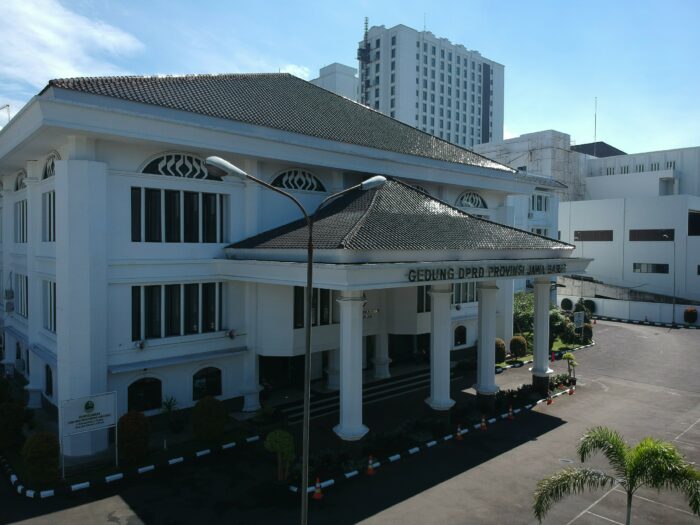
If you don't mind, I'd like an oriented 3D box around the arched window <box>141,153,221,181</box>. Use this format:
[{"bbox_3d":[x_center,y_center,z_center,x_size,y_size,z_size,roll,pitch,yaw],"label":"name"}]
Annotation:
[{"bbox_3d":[-7.559,-4.430,23.193,4.000,1.150,0.300,-1,2,-42],"label":"arched window"}]

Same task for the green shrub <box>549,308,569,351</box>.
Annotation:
[{"bbox_3d":[18.186,5.793,44.023,2.000,3.500,2.000,-1,2,-42],"label":"green shrub"}]

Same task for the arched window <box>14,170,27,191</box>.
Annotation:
[{"bbox_3d":[-19.991,-5.129,30.861,0.300,1.200,4.800,-1,2,-42],"label":"arched window"}]

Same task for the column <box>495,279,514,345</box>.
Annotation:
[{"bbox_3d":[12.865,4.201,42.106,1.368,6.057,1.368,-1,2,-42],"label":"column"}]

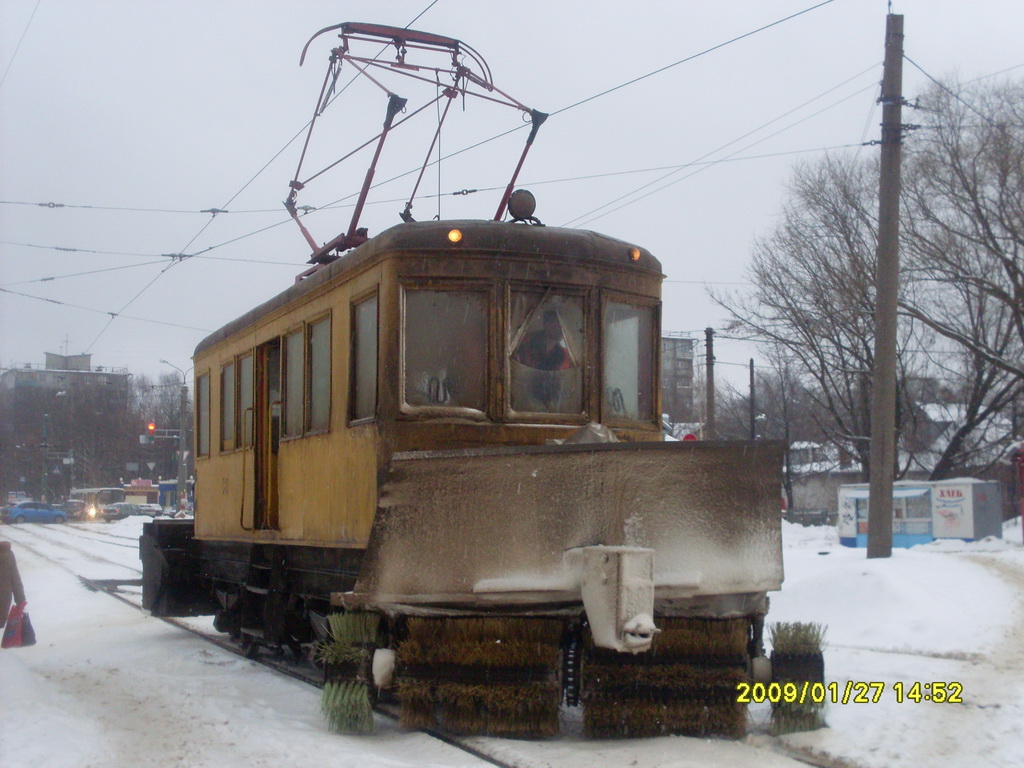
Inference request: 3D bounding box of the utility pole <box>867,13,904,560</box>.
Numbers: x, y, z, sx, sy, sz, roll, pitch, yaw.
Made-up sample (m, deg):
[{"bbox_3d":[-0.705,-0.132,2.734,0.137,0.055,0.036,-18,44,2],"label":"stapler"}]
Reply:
[{"bbox_3d":[6.138,-1.677,23.700,0.380,9.010,0.380,2,-5,14],"label":"utility pole"}]

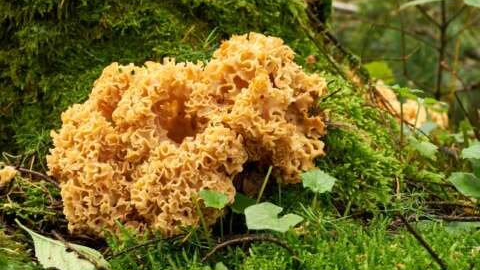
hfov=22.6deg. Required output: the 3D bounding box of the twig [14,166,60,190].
[{"bbox_3d":[-0.201,0.042,1.190,0.052,0.007,0.012,27,14,0],"label":"twig"}]

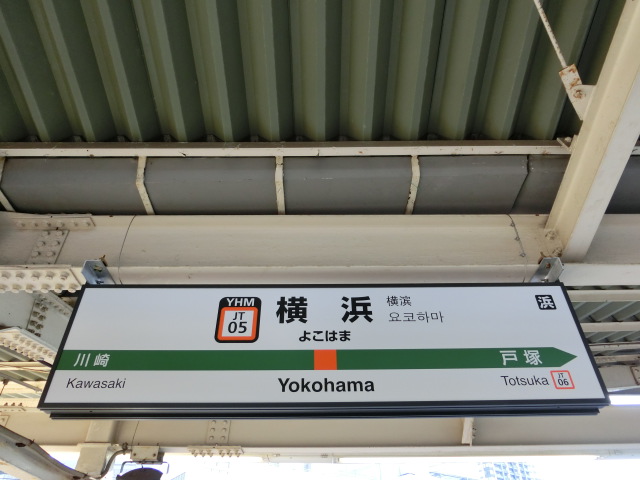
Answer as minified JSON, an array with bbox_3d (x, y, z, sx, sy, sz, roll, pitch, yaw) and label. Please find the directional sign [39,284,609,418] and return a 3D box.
[{"bbox_3d":[0.018,0.399,1.738,1.920,0.485,0.104,0,-38,-1],"label":"directional sign"}]

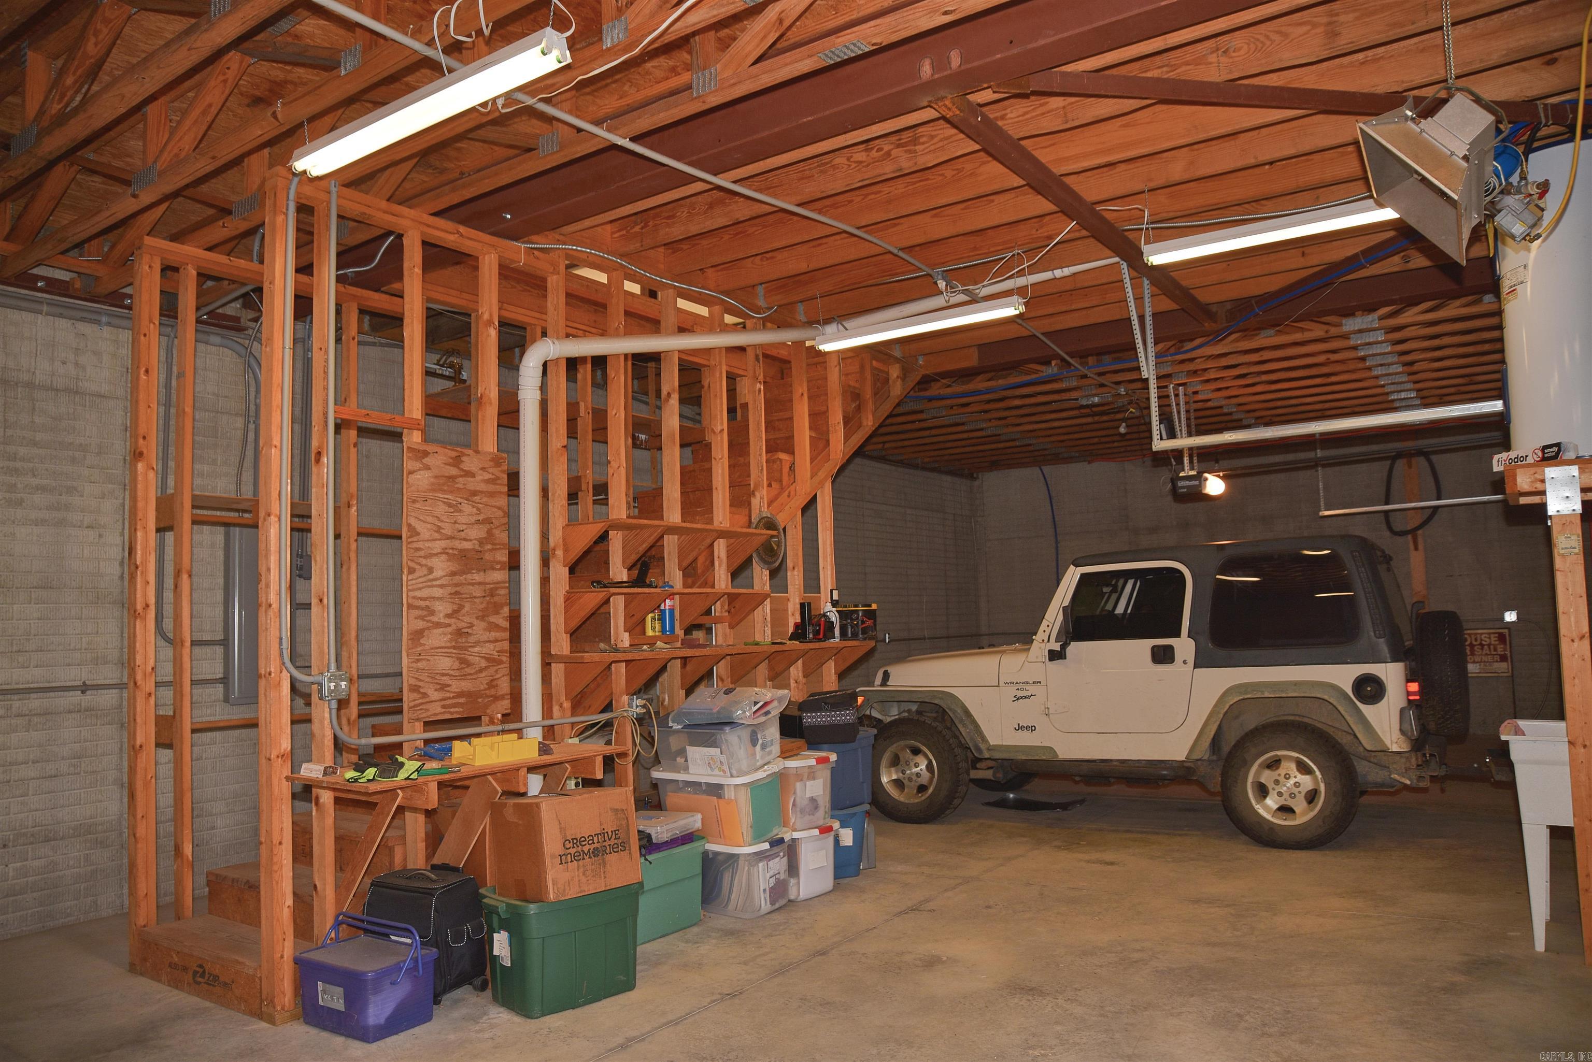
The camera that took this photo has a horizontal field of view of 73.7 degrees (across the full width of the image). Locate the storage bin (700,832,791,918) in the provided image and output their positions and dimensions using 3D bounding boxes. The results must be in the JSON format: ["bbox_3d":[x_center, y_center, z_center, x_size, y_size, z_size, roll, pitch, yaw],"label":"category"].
[{"bbox_3d":[-0.352,1.635,5.101,0.580,0.335,0.410,-4,-5,31],"label":"storage bin"}]

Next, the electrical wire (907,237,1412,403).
[{"bbox_3d":[2.112,-1.143,6.538,0.777,0.090,3.838,1,-5,-30],"label":"electrical wire"}]

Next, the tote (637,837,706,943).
[{"bbox_3d":[-0.722,1.611,4.775,0.400,0.355,0.570,-5,-5,36],"label":"tote"}]

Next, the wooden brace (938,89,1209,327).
[{"bbox_3d":[1.587,-1.461,5.259,0.090,0.090,3.780,-5,-6,35],"label":"wooden brace"}]

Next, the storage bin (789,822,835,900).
[{"bbox_3d":[-0.128,1.671,5.433,0.580,0.350,0.410,-5,-6,35],"label":"storage bin"}]

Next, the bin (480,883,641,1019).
[{"bbox_3d":[-0.877,1.546,4.007,0.385,0.380,0.535,-6,-6,43],"label":"bin"}]

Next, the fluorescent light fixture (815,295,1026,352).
[{"bbox_3d":[0.644,-1.113,5.774,1.230,0.090,0.120,-5,-5,35],"label":"fluorescent light fixture"}]

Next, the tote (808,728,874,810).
[{"bbox_3d":[0.115,1.278,5.690,0.570,0.400,0.410,-6,-6,39],"label":"tote"}]

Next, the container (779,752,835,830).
[{"bbox_3d":[-0.089,1.315,5.346,0.520,0.335,0.370,-5,-5,36],"label":"container"}]

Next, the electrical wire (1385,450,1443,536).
[{"bbox_3d":[6.036,-0.376,10.394,0.520,0.850,0.080,-5,-5,35],"label":"electrical wire"}]

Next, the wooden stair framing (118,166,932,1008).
[{"bbox_3d":[-0.878,0.331,6.238,1.350,3.220,5.150,-5,-6,33],"label":"wooden stair framing"}]

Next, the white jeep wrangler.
[{"bbox_3d":[2.296,1.033,7.253,3.870,1.770,1.700,-5,-5,31],"label":"white jeep wrangler"}]

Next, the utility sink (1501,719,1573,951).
[{"bbox_3d":[3.102,1.180,4.110,0.590,0.850,0.610,-5,-6,33],"label":"utility sink"}]

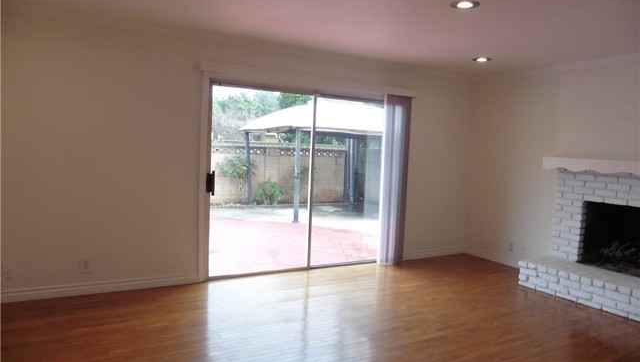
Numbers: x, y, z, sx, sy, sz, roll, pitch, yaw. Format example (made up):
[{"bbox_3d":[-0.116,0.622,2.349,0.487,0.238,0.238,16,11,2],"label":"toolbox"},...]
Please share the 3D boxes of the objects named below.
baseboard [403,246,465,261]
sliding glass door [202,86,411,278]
[{"bbox_3d":[1.510,0.961,5.840,1.093,0.100,0.018,0,5,-28],"label":"baseboard"},{"bbox_3d":[-0.027,0.009,5.010,2.440,2.020,0.120,0,5,-28],"label":"sliding glass door"}]

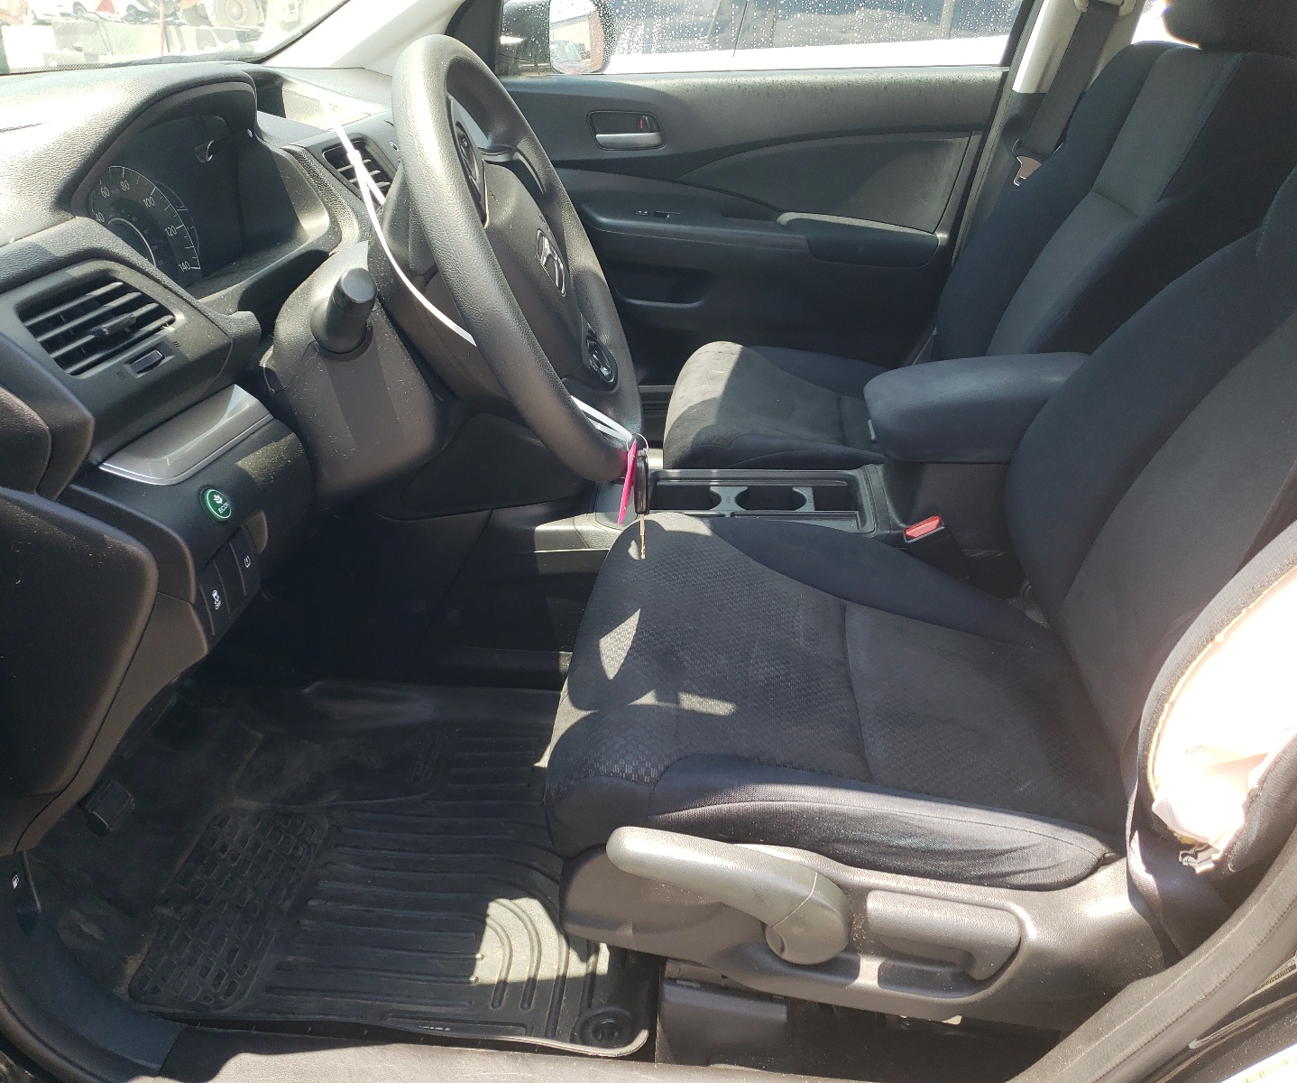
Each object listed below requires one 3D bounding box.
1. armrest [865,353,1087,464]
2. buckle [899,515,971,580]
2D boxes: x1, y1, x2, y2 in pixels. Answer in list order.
[{"bbox_3d":[0.386,-0.157,1.238,0.287,0.083,0.180,1,24,6],"label":"armrest"},{"bbox_3d":[0.323,0.020,1.196,0.044,0.079,0.028,-28,18,17],"label":"buckle"}]

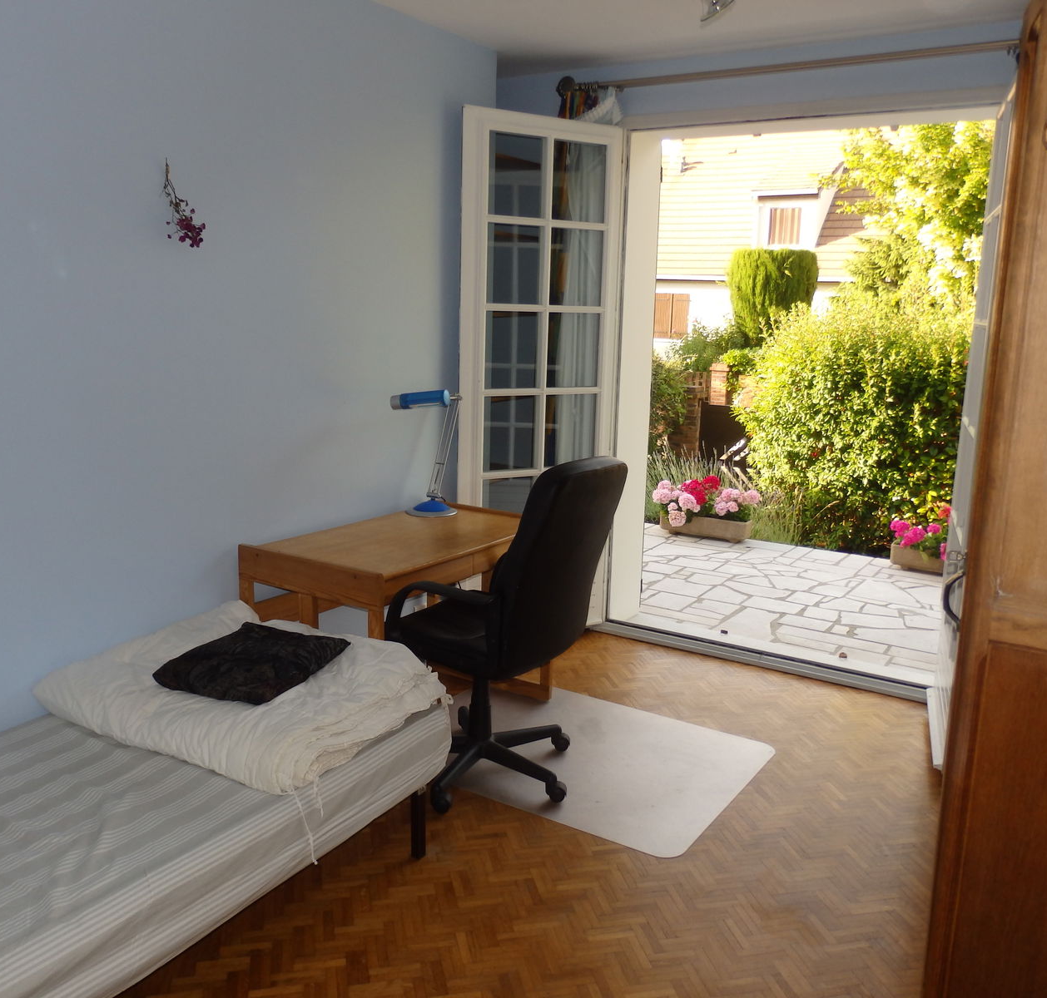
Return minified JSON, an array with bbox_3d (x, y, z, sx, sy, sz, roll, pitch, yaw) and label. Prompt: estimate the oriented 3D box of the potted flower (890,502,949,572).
[{"bbox_3d":[2.584,0.232,5.827,0.660,0.420,0.300,8,13,29],"label":"potted flower"}]

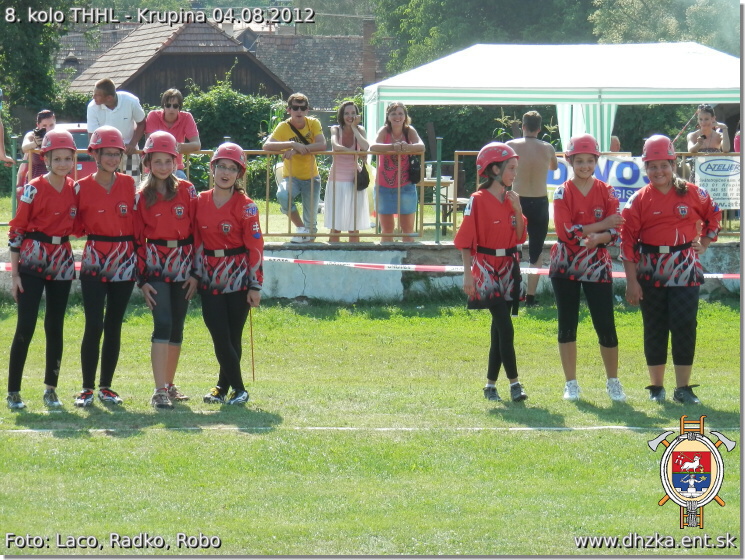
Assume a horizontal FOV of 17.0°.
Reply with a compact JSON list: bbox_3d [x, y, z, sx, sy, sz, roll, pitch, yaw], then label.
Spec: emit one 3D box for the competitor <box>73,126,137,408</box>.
[{"bbox_3d":[-1.608,-0.078,15.050,0.470,1.683,0.340,0,4,-7],"label":"competitor"}]

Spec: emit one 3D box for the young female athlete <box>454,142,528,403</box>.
[{"bbox_3d":[0.724,-0.049,15.200,0.420,1.566,0.360,-2,4,-30],"label":"young female athlete"}]

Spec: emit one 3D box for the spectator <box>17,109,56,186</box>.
[{"bbox_3d":[-3.397,-0.991,25.488,0.480,1.504,0.500,0,4,-5],"label":"spectator"}]

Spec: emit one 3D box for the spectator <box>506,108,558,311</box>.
[{"bbox_3d":[1.483,-0.667,23.300,0.520,1.818,0.360,0,4,3],"label":"spectator"}]

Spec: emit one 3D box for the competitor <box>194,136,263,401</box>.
[{"bbox_3d":[-0.901,-0.049,15.628,0.410,1.613,0.320,1,4,14],"label":"competitor"}]

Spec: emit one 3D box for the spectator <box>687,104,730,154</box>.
[{"bbox_3d":[3.318,-1.044,24.600,0.460,1.359,0.480,0,4,5],"label":"spectator"}]

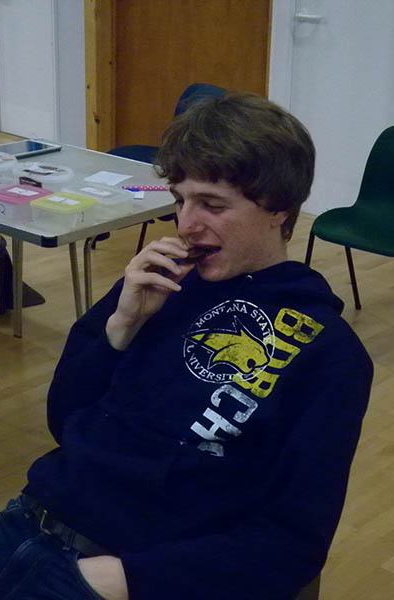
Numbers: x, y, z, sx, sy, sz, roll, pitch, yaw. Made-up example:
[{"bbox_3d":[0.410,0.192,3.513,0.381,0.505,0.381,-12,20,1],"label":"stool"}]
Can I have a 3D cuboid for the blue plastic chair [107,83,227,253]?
[{"bbox_3d":[-0.166,-0.556,4.503,0.510,0.770,0.520,-8,23,-24],"label":"blue plastic chair"}]

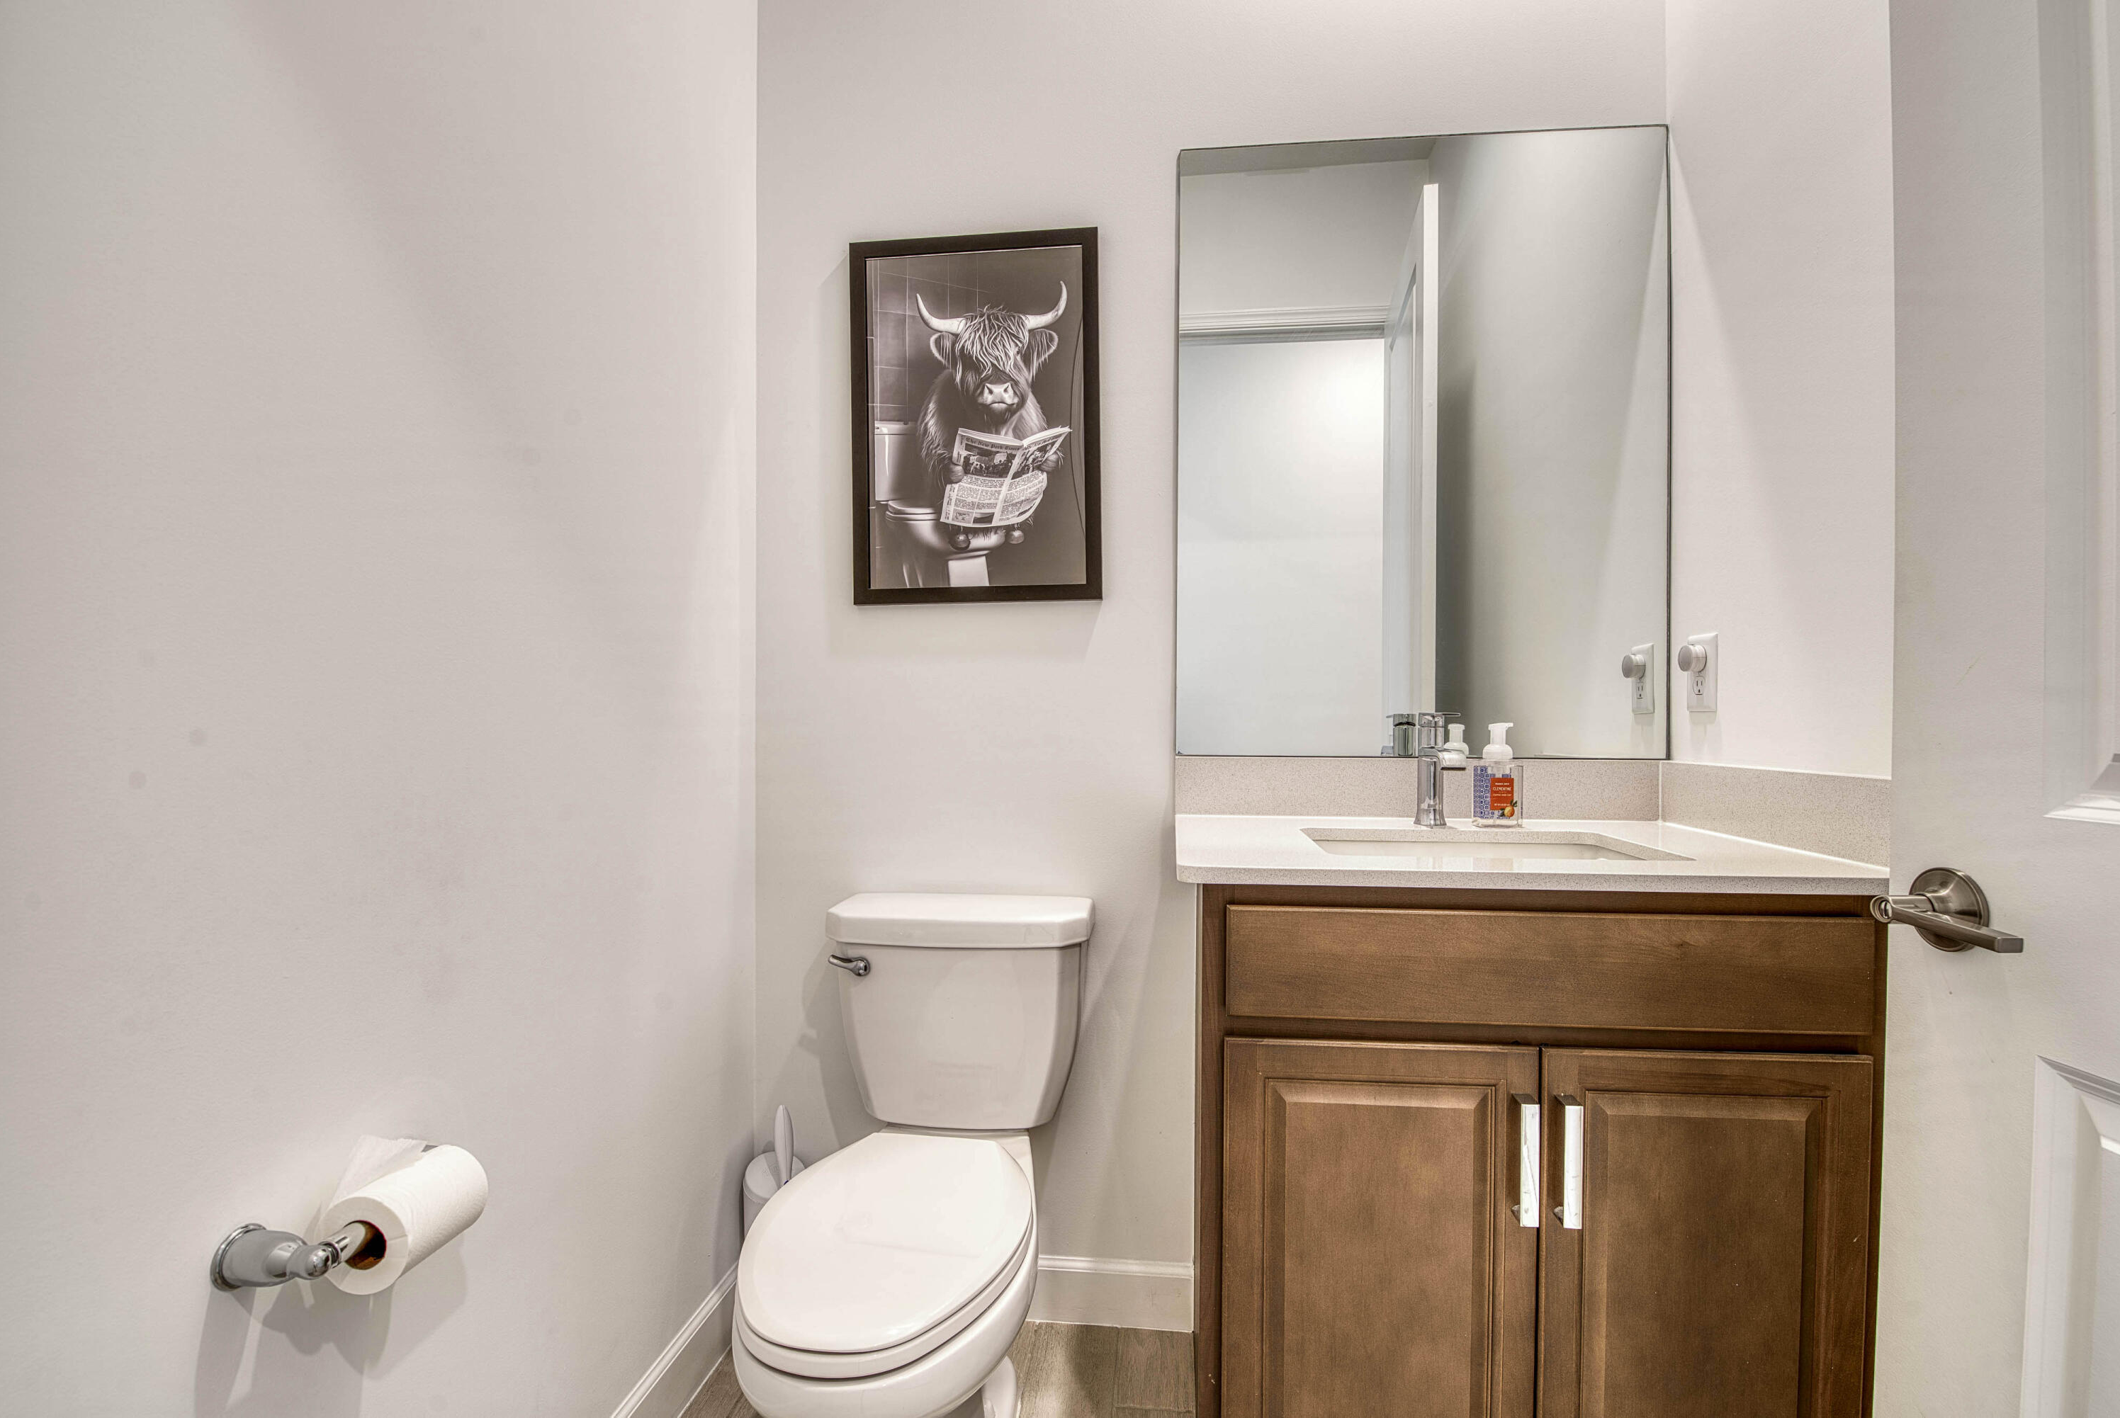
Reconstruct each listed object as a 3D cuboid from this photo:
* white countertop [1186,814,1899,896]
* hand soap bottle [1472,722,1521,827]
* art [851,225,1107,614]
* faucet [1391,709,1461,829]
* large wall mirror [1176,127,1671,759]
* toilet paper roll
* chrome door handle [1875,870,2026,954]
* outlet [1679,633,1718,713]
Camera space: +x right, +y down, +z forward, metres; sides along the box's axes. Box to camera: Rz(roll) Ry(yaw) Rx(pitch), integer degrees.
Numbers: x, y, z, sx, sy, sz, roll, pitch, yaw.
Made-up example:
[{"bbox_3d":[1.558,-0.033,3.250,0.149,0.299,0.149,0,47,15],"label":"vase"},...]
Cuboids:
[{"bbox_3d":[0.576,0.193,1.248,0.814,0.021,0.540,0,0,6],"label":"white countertop"},{"bbox_3d":[0.688,0.104,1.388,0.064,0.159,0.056,0,0,0],"label":"hand soap bottle"},{"bbox_3d":[-0.151,-0.517,1.585,0.449,0.653,0.022,-1,0,6],"label":"art"},{"bbox_3d":[0.580,0.095,1.358,0.051,0.176,0.128,0,0,6],"label":"faucet"},{"bbox_3d":[0.608,-0.446,1.509,0.813,1.058,0.012,0,0,6],"label":"large wall mirror"},{"bbox_3d":[-0.589,0.458,0.801,0.086,0.086,0.094,0,0,6],"label":"toilet paper roll"},{"bbox_3d":[0.721,0.171,0.712,0.063,0.068,0.136,0,0,-2],"label":"chrome door handle"},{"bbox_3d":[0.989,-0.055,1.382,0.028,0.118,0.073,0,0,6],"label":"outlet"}]

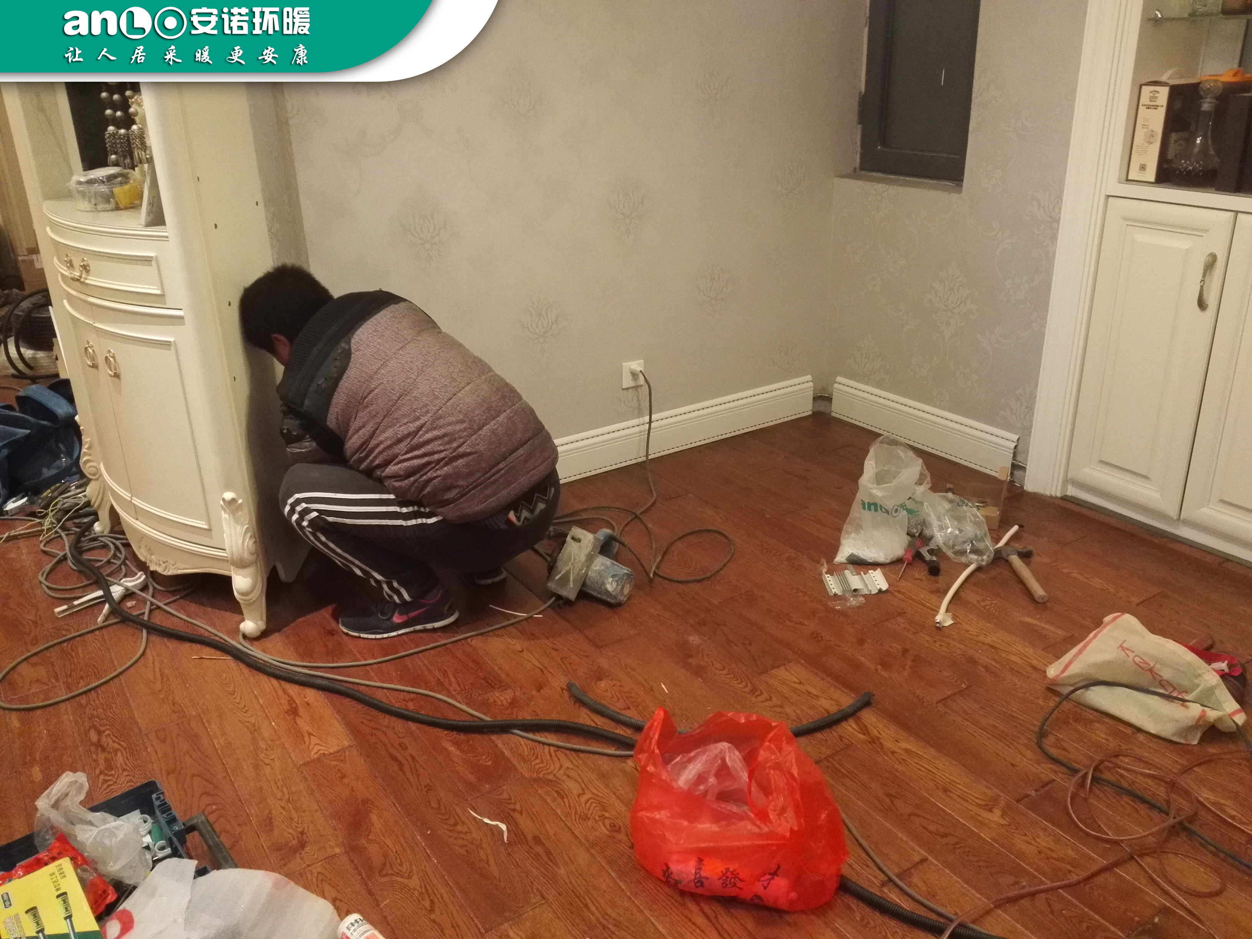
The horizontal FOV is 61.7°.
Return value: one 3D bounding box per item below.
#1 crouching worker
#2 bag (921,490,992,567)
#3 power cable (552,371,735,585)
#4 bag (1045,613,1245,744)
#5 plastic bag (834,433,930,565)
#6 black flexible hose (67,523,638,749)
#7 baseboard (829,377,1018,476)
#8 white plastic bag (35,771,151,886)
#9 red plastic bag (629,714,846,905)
[{"bbox_3d":[-0.533,-0.071,2.588,0.710,0.870,0.480,0,22,4],"label":"crouching worker"},{"bbox_3d":[0.909,0.153,2.870,0.170,0.140,0.190,3,23,13],"label":"bag"},{"bbox_3d":[0.068,0.000,3.054,0.490,0.345,0.760,-16,26,-30],"label":"power cable"},{"bbox_3d":[1.133,0.427,2.246,0.340,0.090,0.300,19,30,42],"label":"bag"},{"bbox_3d":[0.696,0.080,2.858,0.250,0.300,0.190,3,23,13],"label":"plastic bag"},{"bbox_3d":[-0.894,0.393,2.584,2.099,0.045,0.299,14,27,34],"label":"black flexible hose"},{"bbox_3d":[0.989,-0.148,3.542,0.030,0.155,0.800,-16,26,-30],"label":"baseboard"},{"bbox_3d":[-0.897,0.611,1.775,0.160,0.150,0.150,-10,24,-19],"label":"white plastic bag"},{"bbox_3d":[0.197,0.561,1.821,0.330,0.225,0.260,6,24,20],"label":"red plastic bag"}]

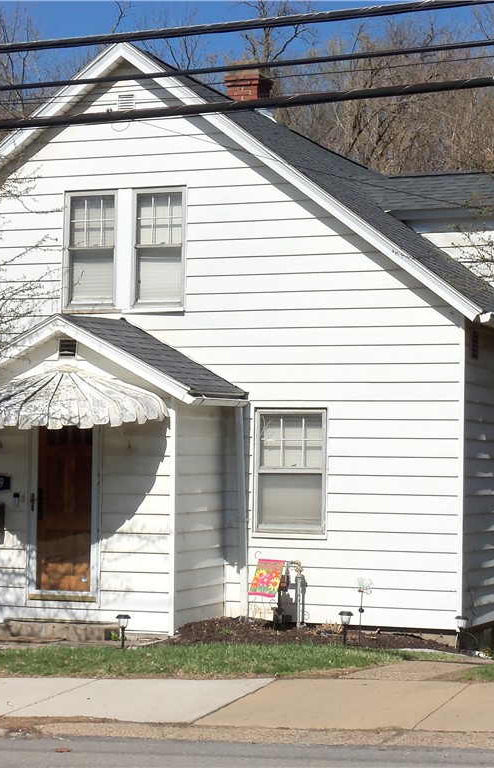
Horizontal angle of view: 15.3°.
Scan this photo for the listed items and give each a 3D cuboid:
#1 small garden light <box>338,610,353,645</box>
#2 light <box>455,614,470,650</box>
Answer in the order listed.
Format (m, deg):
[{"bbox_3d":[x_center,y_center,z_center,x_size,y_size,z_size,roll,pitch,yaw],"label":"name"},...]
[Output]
[{"bbox_3d":[0.986,2.451,18.350,0.146,0.360,0.146,1,-3,0],"label":"small garden light"},{"bbox_3d":[2.249,2.607,19.200,0.146,0.370,0.146,0,-3,22],"label":"light"}]

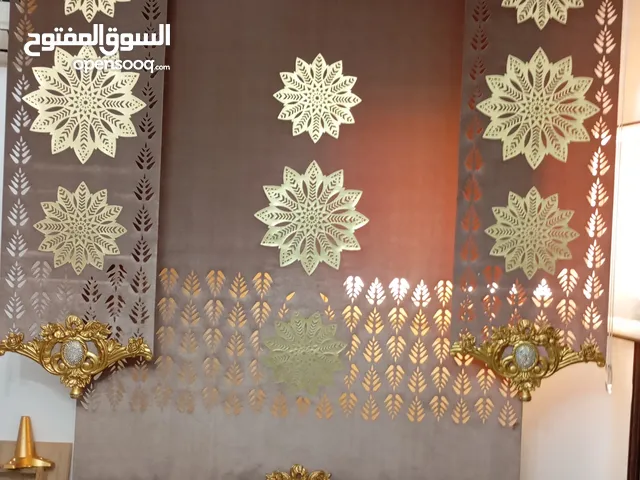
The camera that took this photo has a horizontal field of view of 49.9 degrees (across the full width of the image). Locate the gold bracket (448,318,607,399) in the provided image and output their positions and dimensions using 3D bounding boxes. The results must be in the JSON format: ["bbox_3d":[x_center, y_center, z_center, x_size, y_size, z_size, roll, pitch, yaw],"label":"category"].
[{"bbox_3d":[0.628,0.361,2.080,0.465,0.247,0.055,3,0,0],"label":"gold bracket"}]

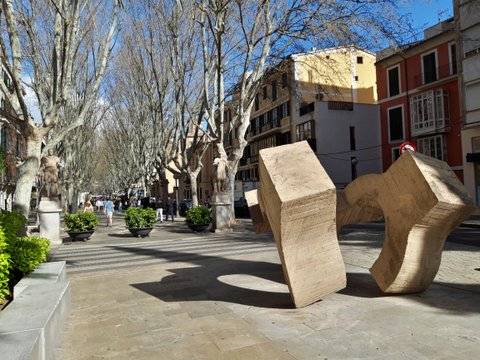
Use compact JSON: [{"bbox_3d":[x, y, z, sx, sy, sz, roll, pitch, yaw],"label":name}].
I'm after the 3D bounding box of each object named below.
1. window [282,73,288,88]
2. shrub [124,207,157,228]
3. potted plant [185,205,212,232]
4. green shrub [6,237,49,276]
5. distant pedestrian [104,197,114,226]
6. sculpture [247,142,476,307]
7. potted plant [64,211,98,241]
[{"bbox_3d":[4.901,-10.764,39.000,0.200,1.450,1.150,-1,-2,-21],"label":"window"},{"bbox_3d":[-4.124,1.545,14.910,1.300,0.860,1.300,0,-3,-22],"label":"shrub"},{"bbox_3d":[-1.905,1.808,16.454,1.240,1.170,1.240,0,-3,-22],"label":"potted plant"},{"bbox_3d":[-3.773,1.358,6.400,0.700,0.640,0.780,-1,-2,-21],"label":"green shrub"},{"bbox_3d":[-7.533,1.820,20.751,0.520,1.720,0.360,-1,-2,-21],"label":"distant pedestrian"},{"bbox_3d":[1.850,0.590,6.200,3.350,2.360,2.800,-1,-3,-17],"label":"sculpture"},{"bbox_3d":[-6.306,1.810,14.338,1.230,1.170,1.230,0,-3,-22],"label":"potted plant"}]

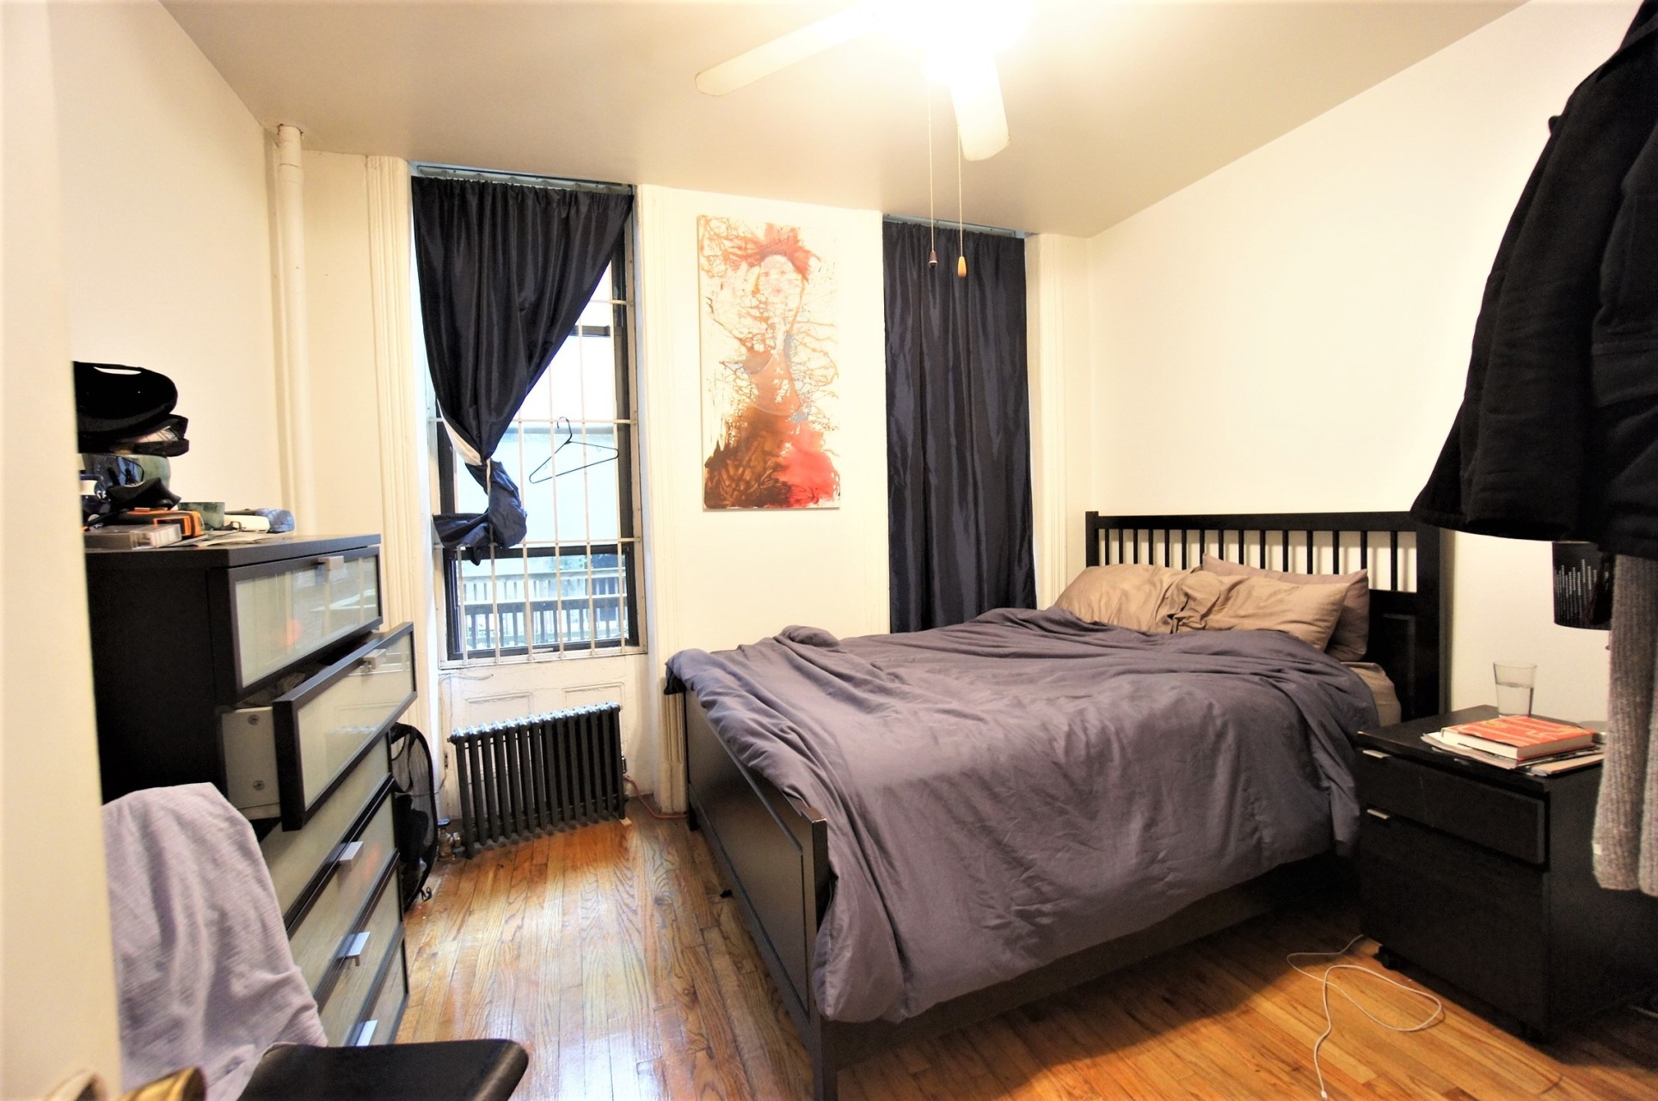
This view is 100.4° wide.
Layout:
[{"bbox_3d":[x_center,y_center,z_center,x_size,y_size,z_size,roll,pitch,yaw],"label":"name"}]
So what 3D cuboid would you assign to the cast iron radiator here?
[{"bbox_3d":[-1.147,0.903,2.777,0.605,0.480,0.135,-3,3,-29],"label":"cast iron radiator"}]

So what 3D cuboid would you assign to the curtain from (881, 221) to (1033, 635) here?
[{"bbox_3d":[0.653,-0.460,3.367,0.790,2.130,0.100,-2,3,-16],"label":"curtain"}]

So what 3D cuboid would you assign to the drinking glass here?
[{"bbox_3d":[1.897,0.393,1.909,0.082,0.145,0.082,-2,3,-21],"label":"drinking glass"}]

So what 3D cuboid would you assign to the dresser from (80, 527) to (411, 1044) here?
[{"bbox_3d":[-1.174,0.601,1.336,0.550,1.226,0.835,-2,3,-21],"label":"dresser"}]

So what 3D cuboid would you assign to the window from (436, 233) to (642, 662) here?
[{"bbox_3d":[-1.250,-0.487,2.980,0.840,1.930,0.120,-2,3,-16],"label":"window"}]

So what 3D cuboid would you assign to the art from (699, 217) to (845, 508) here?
[{"bbox_3d":[-0.247,-0.795,3.007,0.610,1.235,0.035,-2,3,-16],"label":"art"}]

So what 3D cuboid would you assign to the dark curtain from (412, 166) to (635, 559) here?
[{"bbox_3d":[-1.199,-0.715,2.817,0.820,1.480,0.120,-2,3,-16],"label":"dark curtain"}]

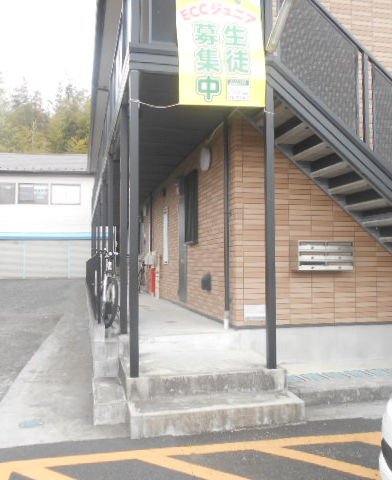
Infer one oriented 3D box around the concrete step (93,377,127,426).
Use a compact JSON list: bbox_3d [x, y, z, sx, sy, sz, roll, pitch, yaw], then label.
[{"bbox_3d":[-0.889,1.612,4.855,0.295,0.205,0.930,0,-3,-13],"label":"concrete step"}]

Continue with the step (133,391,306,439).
[{"bbox_3d":[0.185,1.601,4.460,1.610,0.182,0.425,0,-3,-13],"label":"step"}]

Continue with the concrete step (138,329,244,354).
[{"bbox_3d":[-0.186,1.221,5.780,1.420,0.258,0.300,0,-3,-13],"label":"concrete step"}]

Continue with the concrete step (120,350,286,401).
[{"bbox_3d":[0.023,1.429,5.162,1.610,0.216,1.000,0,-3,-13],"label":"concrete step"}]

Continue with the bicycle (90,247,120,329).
[{"bbox_3d":[-1.179,0.633,6.537,0.500,0.992,1.750,0,-3,-13],"label":"bicycle"}]

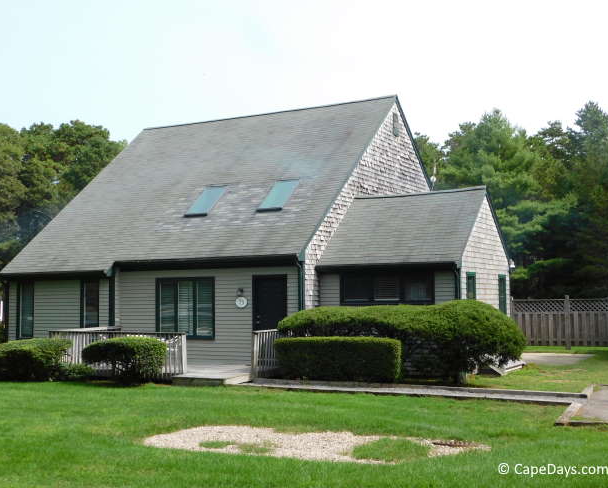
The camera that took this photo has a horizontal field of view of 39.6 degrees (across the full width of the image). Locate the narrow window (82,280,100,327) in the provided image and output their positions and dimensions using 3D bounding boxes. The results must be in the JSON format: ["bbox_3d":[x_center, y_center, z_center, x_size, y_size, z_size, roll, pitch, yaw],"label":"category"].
[{"bbox_3d":[-5.956,1.846,23.524,0.710,1.655,0.100,-3,-5,29],"label":"narrow window"}]

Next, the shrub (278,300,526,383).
[{"bbox_3d":[2.075,2.151,18.757,5.500,1.770,1.900,-3,-5,29],"label":"shrub"}]

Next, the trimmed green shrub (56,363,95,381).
[{"bbox_3d":[-5.346,2.999,20.185,0.900,0.410,0.700,-3,-5,29],"label":"trimmed green shrub"}]

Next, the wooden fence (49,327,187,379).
[{"bbox_3d":[-4.047,2.648,21.171,4.330,0.965,2.150,-3,-5,29],"label":"wooden fence"}]

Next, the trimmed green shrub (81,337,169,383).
[{"bbox_3d":[-4.036,2.608,19.127,1.550,1.020,1.200,-3,-5,29],"label":"trimmed green shrub"}]

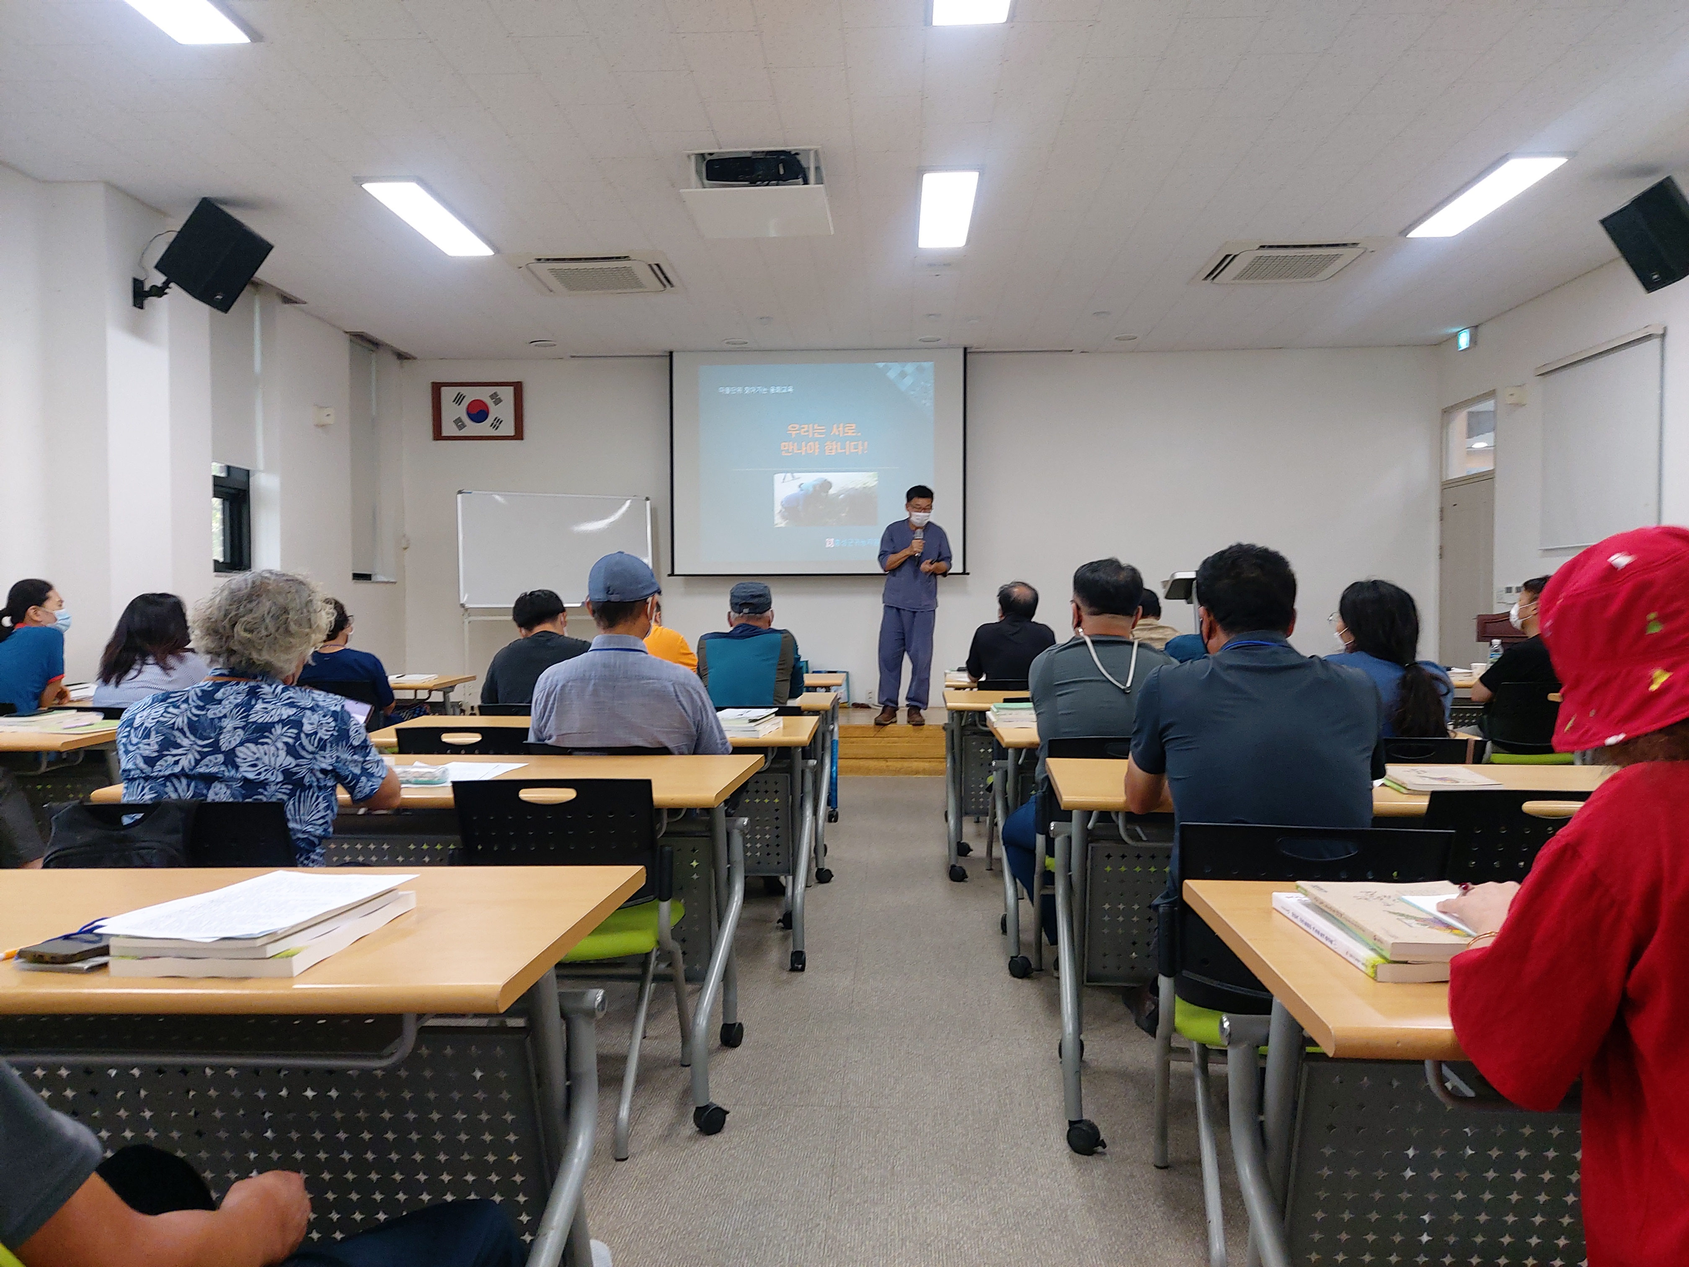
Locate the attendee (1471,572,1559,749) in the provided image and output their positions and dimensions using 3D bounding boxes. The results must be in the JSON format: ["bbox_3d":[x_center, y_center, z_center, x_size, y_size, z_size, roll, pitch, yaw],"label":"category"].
[{"bbox_3d":[3.137,0.361,5.710,0.520,1.262,0.750,-1,1,-19],"label":"attendee"}]

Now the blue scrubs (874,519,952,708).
[{"bbox_3d":[0.483,-0.133,8.500,0.510,1.330,0.330,0,1,-2],"label":"blue scrubs"}]

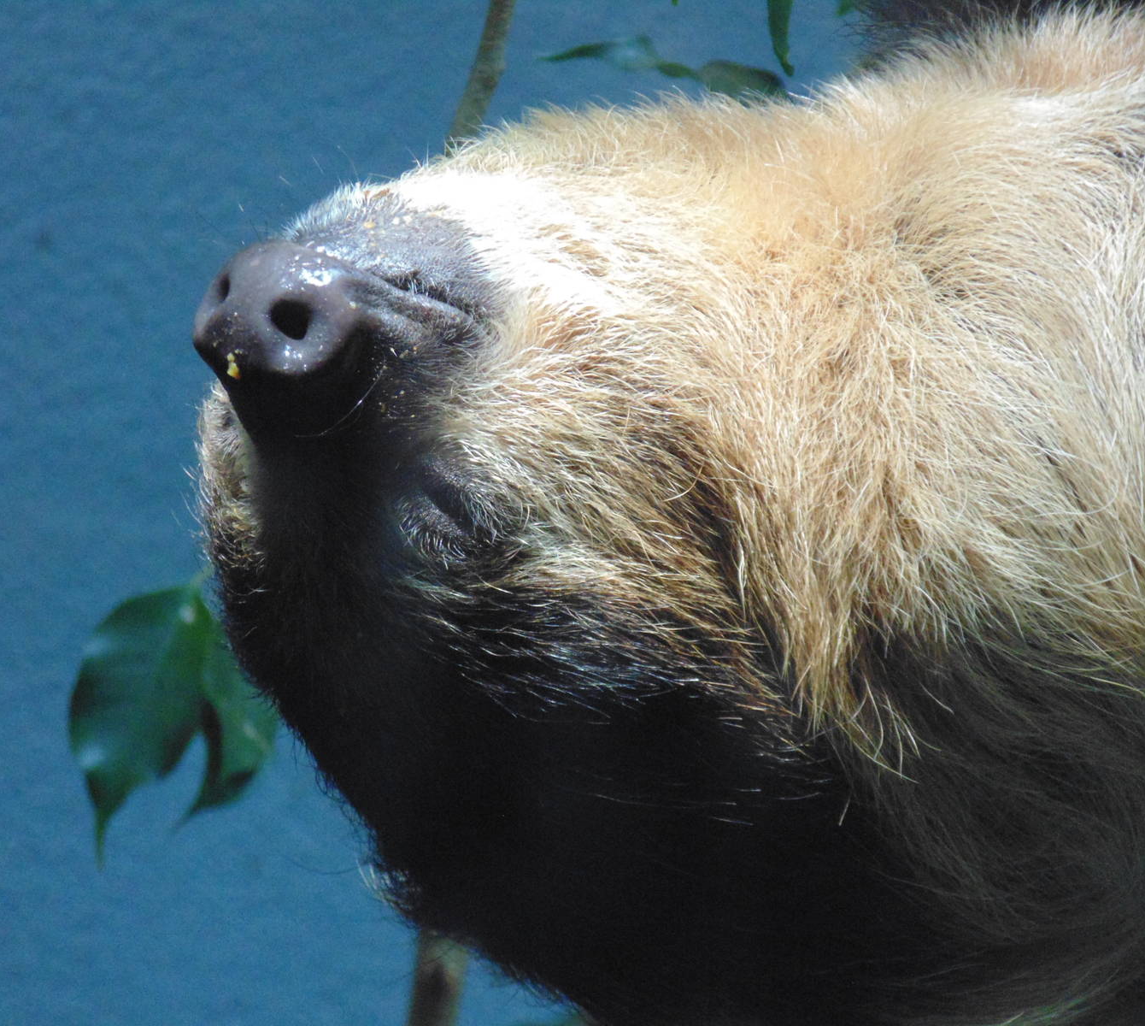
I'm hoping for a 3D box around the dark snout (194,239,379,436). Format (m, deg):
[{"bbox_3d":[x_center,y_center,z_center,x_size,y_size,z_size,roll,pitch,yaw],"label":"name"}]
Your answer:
[{"bbox_3d":[-0.054,-0.034,2.710,0.031,0.029,0.028,24,1,42],"label":"dark snout"}]

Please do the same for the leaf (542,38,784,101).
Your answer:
[{"bbox_3d":[0.018,-0.089,2.850,0.047,0.011,0.024,12,-3,6],"label":"leaf"}]

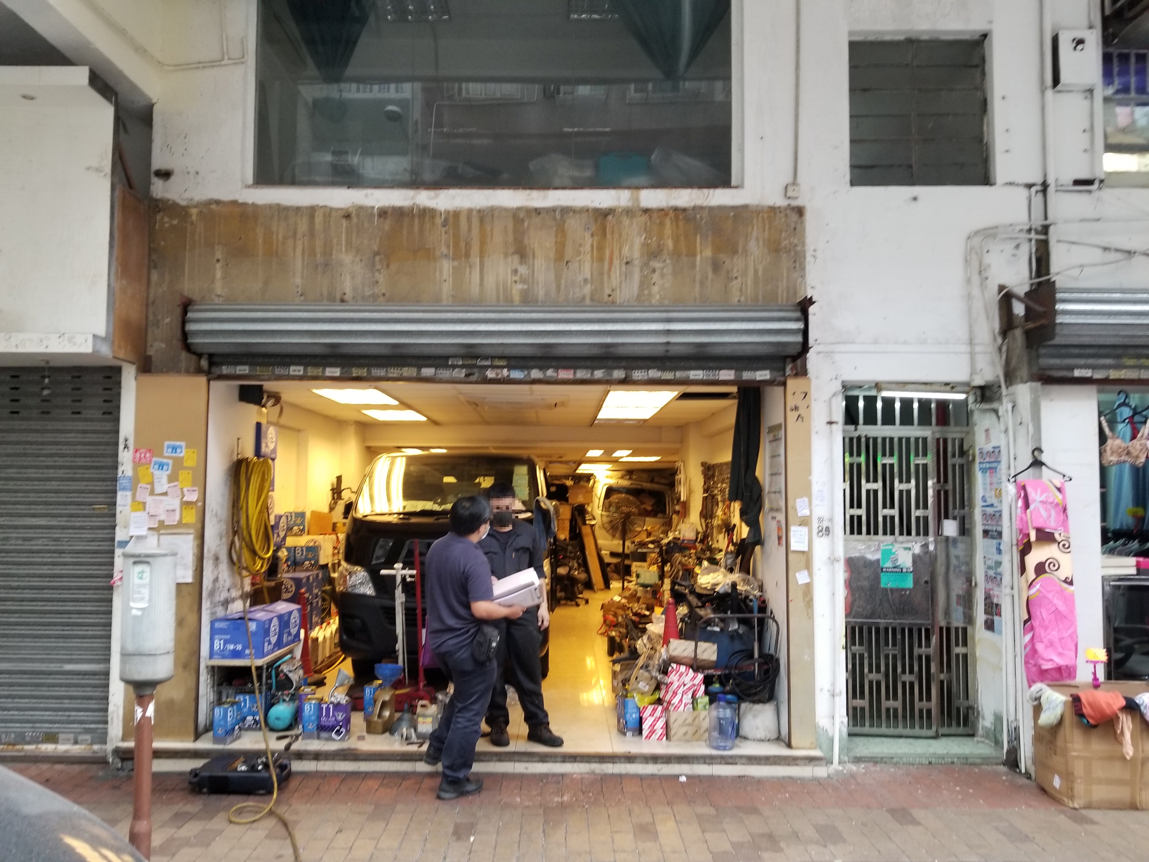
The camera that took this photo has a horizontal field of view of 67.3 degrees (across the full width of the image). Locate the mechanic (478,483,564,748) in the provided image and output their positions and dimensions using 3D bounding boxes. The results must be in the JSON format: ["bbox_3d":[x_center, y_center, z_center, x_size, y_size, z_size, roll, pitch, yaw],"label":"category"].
[{"bbox_3d":[-0.371,1.140,5.458,0.500,1.650,0.380,0,-4,6],"label":"mechanic"}]

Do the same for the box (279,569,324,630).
[{"bbox_3d":[-2.764,1.677,8.527,0.370,0.520,0.680,0,-4,-1],"label":"box"}]

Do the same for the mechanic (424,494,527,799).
[{"bbox_3d":[-0.606,1.233,5.060,0.500,1.700,0.480,3,-5,-30],"label":"mechanic"}]

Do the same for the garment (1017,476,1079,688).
[{"bbox_3d":[2.782,0.890,5.080,0.330,1.200,0.100,0,-4,2],"label":"garment"}]

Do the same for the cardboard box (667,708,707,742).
[{"bbox_3d":[0.722,1.859,5.526,0.225,0.186,0.220,0,-3,0],"label":"cardboard box"}]

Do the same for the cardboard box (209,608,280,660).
[{"bbox_3d":[-2.156,1.347,5.676,0.345,0.238,0.300,0,-3,0],"label":"cardboard box"}]

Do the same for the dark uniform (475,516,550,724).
[{"bbox_3d":[-0.395,1.218,5.460,0.460,1.330,0.320,0,-4,6],"label":"dark uniform"}]

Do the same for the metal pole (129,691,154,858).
[{"bbox_3d":[-1.991,1.623,3.970,0.082,0.840,0.082,0,-4,2],"label":"metal pole"}]

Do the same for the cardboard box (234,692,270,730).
[{"bbox_3d":[-2.107,1.818,5.628,0.165,0.240,0.100,1,-3,-3],"label":"cardboard box"}]

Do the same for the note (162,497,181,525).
[{"bbox_3d":[-2.530,0.504,5.411,0.105,0.170,0.010,0,-4,2],"label":"note"}]

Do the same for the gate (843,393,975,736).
[{"bbox_3d":[2.258,0.897,5.862,0.920,2.315,0.060,0,-3,0],"label":"gate"}]

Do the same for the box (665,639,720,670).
[{"bbox_3d":[0.785,1.481,5.768,0.320,0.130,0.130,6,-41,1],"label":"box"}]

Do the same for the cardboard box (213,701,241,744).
[{"bbox_3d":[-2.147,1.802,5.359,0.098,0.240,0.165,0,-3,8],"label":"cardboard box"}]

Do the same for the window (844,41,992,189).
[{"bbox_3d":[2.250,-2.087,5.696,0.928,1.033,0.070,0,-3,0],"label":"window"}]

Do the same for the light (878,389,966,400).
[{"bbox_3d":[2.214,-0.228,5.480,0.590,0.055,0.060,0,-4,2],"label":"light"}]

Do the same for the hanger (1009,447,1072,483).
[{"bbox_3d":[2.766,0.198,5.128,0.378,0.209,0.040,0,-3,8],"label":"hanger"}]

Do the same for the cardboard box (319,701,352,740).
[{"bbox_3d":[-1.492,1.815,5.422,0.185,0.230,0.100,0,-3,0],"label":"cardboard box"}]

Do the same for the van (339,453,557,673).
[{"bbox_3d":[-1.024,1.199,8.683,1.700,1.980,4.690,0,-4,-1],"label":"van"}]

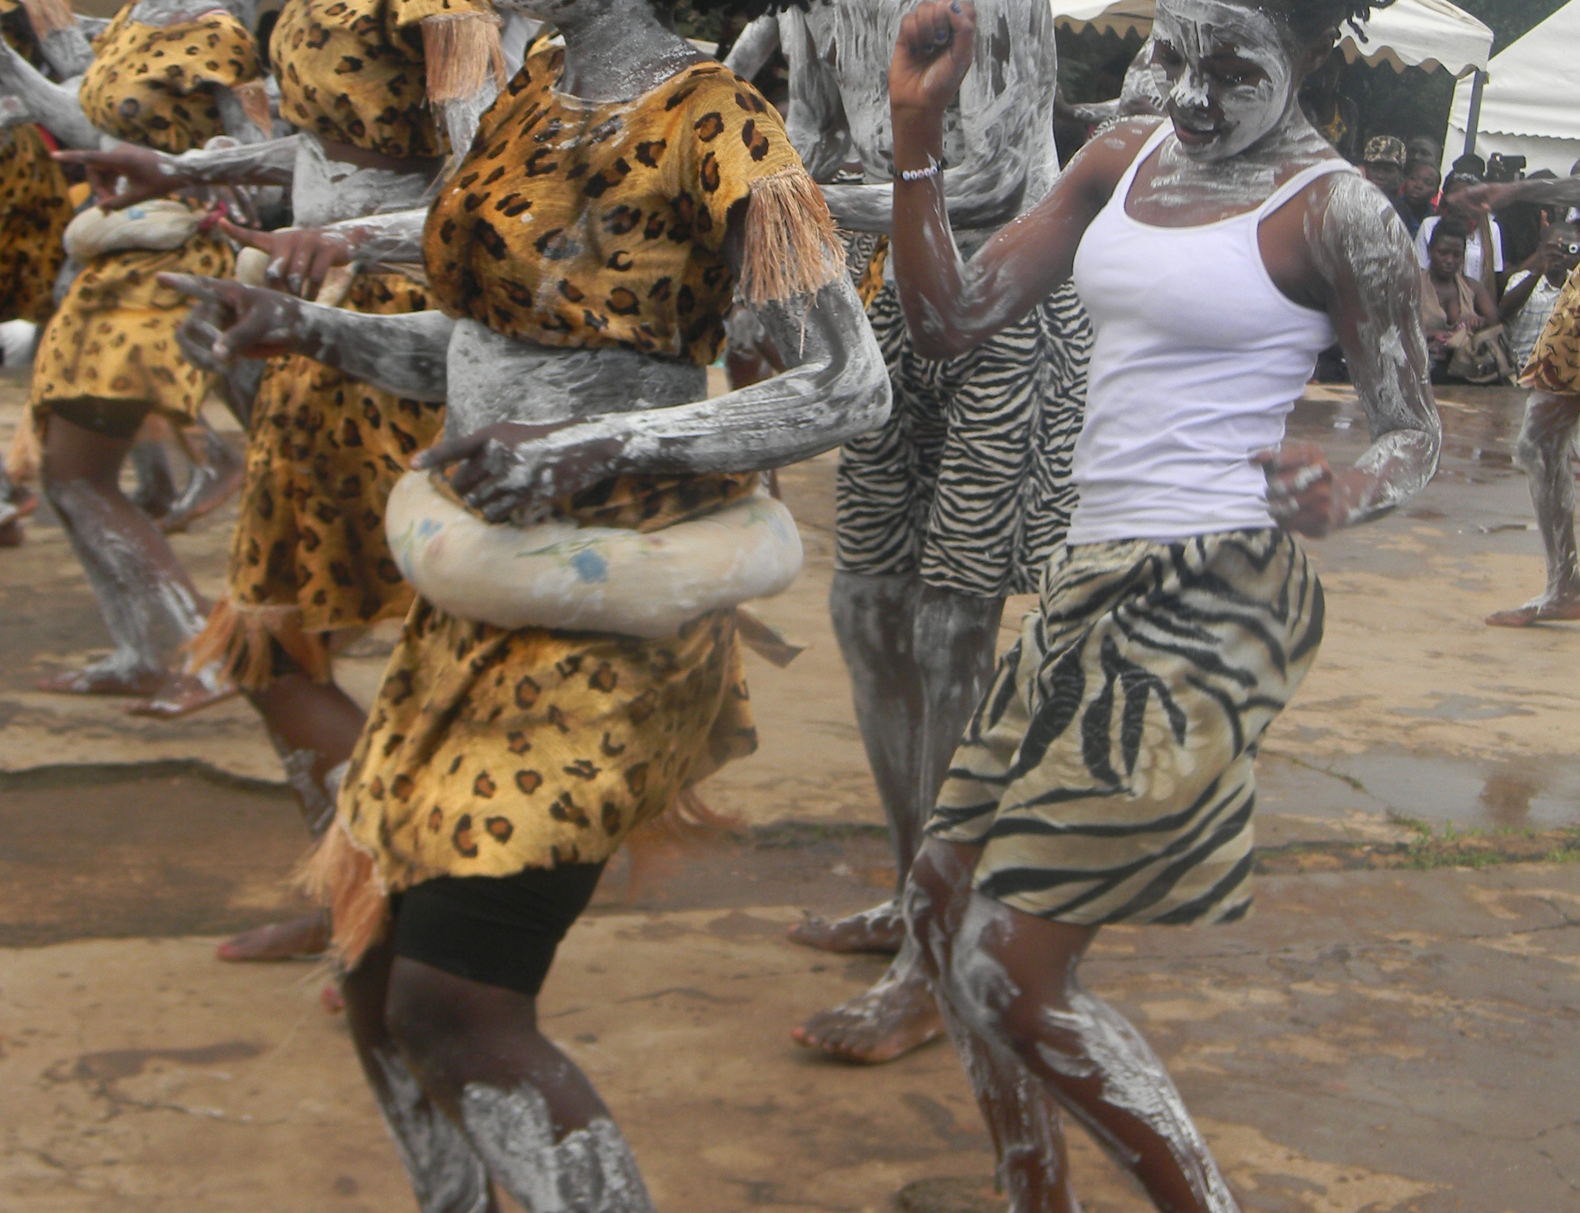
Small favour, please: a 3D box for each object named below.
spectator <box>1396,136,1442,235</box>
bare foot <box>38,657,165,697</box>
[{"bbox_3d":[2.854,-1.567,13.314,0.450,1.200,0.450,8,11,14],"label":"spectator"},{"bbox_3d":[-1.242,0.123,5.188,0.240,0.070,0.090,3,11,-10],"label":"bare foot"}]

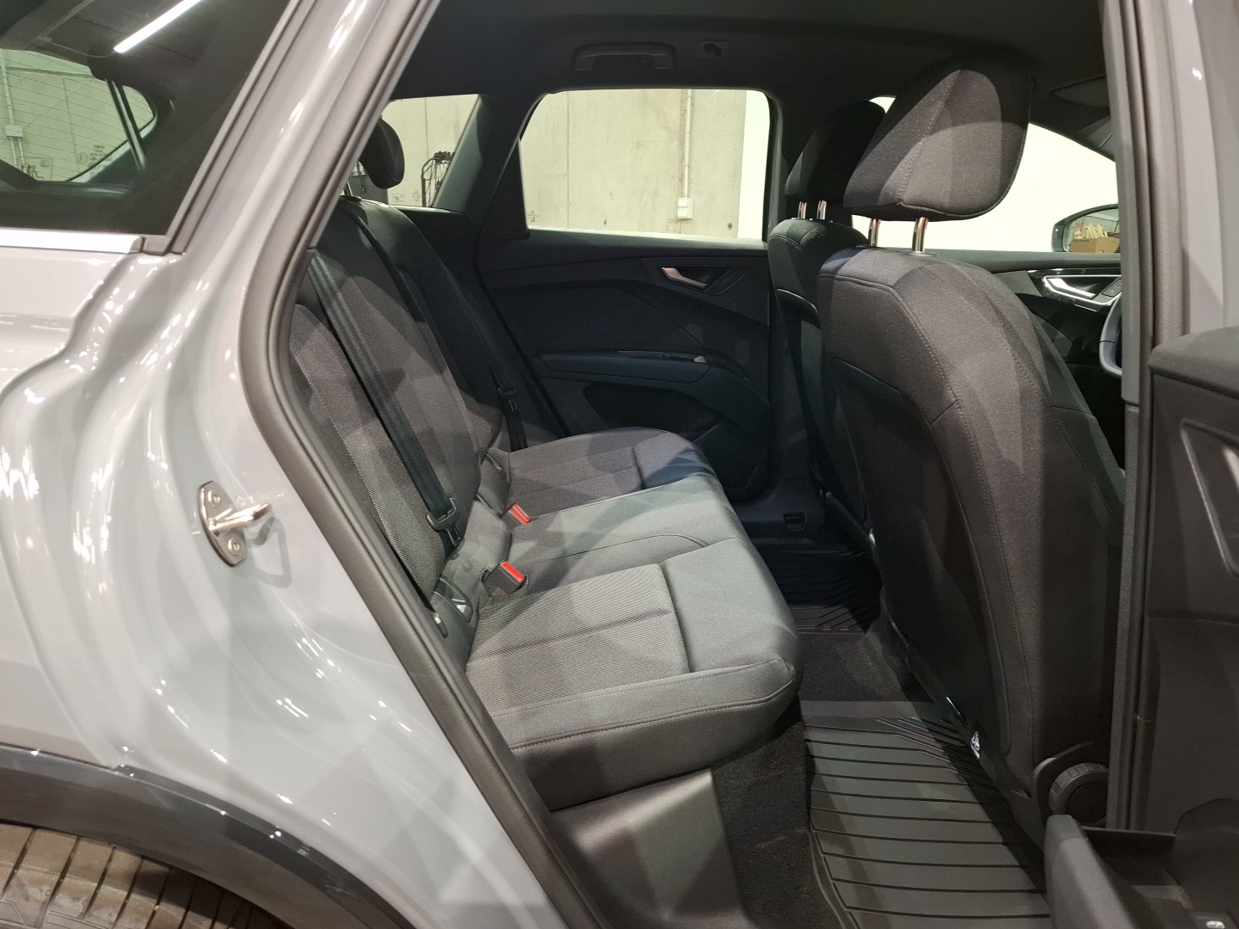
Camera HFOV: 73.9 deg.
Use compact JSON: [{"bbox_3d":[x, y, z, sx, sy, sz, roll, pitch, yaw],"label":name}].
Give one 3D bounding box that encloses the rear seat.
[{"bbox_3d":[-0.161,-0.174,1.491,0.850,0.880,1.290,0,18,-2],"label":"rear seat"}]

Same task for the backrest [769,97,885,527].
[{"bbox_3d":[0.571,-0.297,1.879,0.270,0.940,0.510,-19,18,4],"label":"backrest"}]

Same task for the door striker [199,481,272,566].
[{"bbox_3d":[-0.333,0.050,0.729,0.047,0.078,0.038,-11,13,21],"label":"door striker"}]

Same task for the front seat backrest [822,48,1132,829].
[{"bbox_3d":[0.509,-0.043,1.149,0.270,0.940,0.510,-19,18,4],"label":"front seat backrest"}]

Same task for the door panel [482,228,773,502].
[{"bbox_3d":[0.029,-0.243,2.232,0.790,0.735,0.130,0,18,-2],"label":"door panel"}]

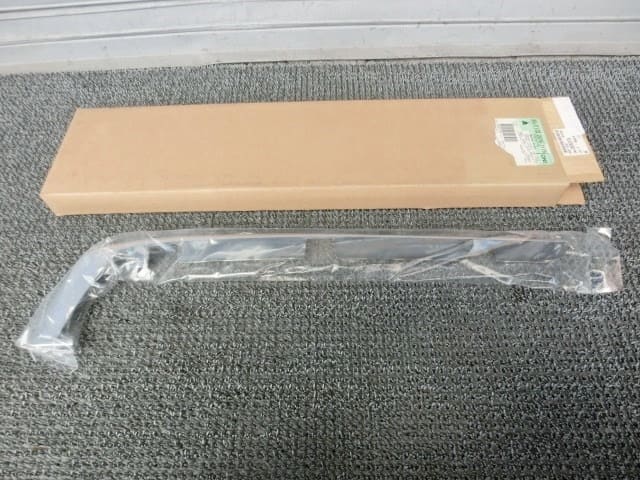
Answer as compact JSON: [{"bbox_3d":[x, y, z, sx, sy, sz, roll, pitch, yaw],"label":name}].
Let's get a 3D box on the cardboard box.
[{"bbox_3d":[-0.007,-0.151,0.793,0.912,0.060,0.199,-1,58,3],"label":"cardboard box"}]

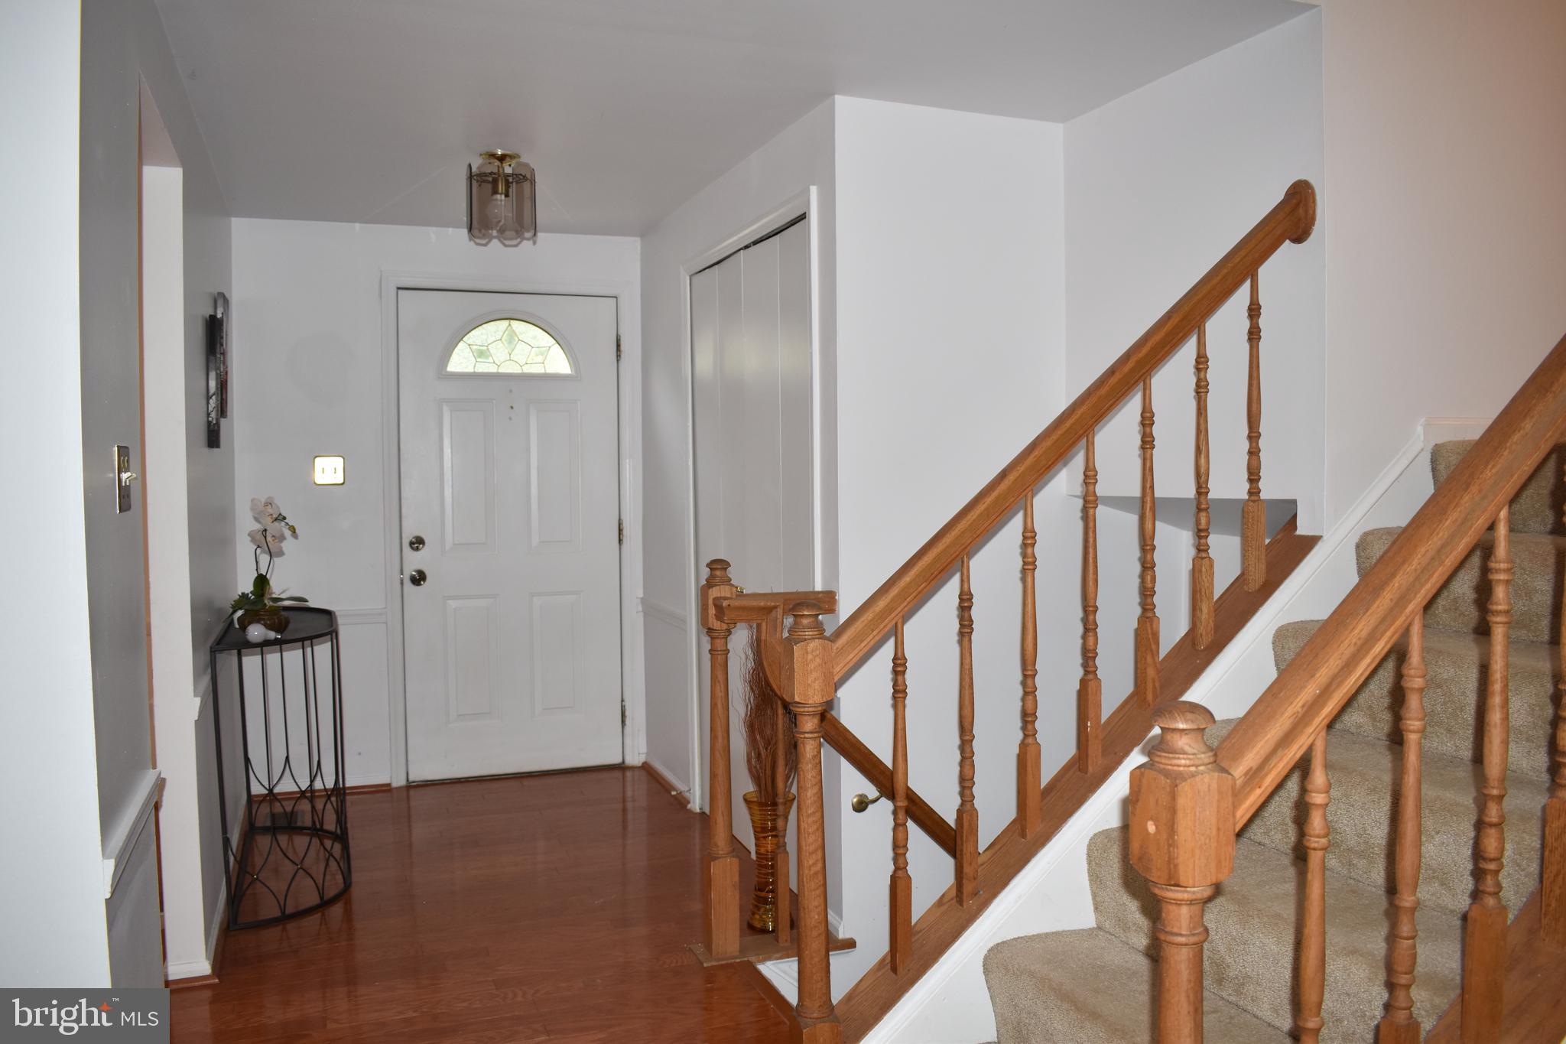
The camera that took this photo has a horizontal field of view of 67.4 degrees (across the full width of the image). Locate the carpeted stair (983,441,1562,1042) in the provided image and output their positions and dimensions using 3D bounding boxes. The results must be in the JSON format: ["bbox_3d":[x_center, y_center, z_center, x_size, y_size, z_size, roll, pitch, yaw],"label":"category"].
[{"bbox_3d":[0.944,0.515,1.946,1.450,1.330,0.890,-1,3,-21],"label":"carpeted stair"}]

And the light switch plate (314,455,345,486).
[{"bbox_3d":[-1.783,-0.203,4.620,0.118,0.117,0.010,-1,3,-21],"label":"light switch plate"}]

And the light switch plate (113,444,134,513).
[{"bbox_3d":[-1.124,-0.073,2.005,0.012,0.116,0.120,-1,3,-21],"label":"light switch plate"}]

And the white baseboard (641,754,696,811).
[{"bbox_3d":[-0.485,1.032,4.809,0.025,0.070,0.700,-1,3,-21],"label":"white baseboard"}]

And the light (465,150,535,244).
[{"bbox_3d":[-0.882,-1.010,3.676,0.220,0.285,0.220,-1,3,-21],"label":"light"}]

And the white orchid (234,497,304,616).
[{"bbox_3d":[-1.549,0.106,3.536,0.210,0.370,0.200,-1,3,-21],"label":"white orchid"}]

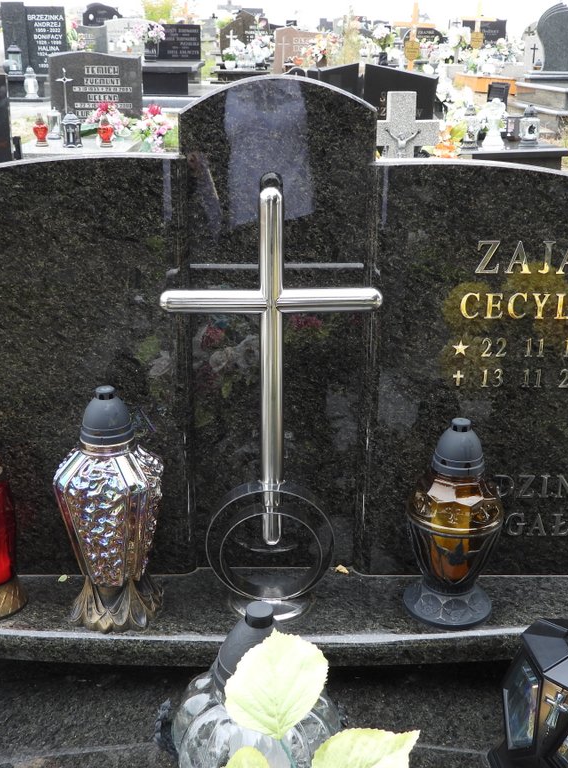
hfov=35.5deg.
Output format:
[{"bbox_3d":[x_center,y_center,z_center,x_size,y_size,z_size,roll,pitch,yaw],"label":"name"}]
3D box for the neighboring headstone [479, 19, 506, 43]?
[{"bbox_3d":[3.179,-5.529,14.000,0.670,0.520,0.100,0,21,0],"label":"neighboring headstone"}]

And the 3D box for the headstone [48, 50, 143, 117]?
[{"bbox_3d":[-1.593,-2.506,7.500,0.780,0.580,0.090,0,21,0],"label":"headstone"}]

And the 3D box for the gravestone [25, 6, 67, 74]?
[{"bbox_3d":[-2.473,-3.599,9.300,0.450,0.680,0.100,0,20,-1],"label":"gravestone"}]

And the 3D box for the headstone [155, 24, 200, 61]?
[{"bbox_3d":[-1.332,-4.233,11.000,0.600,0.430,0.090,0,21,0],"label":"headstone"}]

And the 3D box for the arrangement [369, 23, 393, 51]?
[{"bbox_3d":[1.413,-5.090,13.000,0.350,0.380,0.330,0,19,0],"label":"arrangement"}]

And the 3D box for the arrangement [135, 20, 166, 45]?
[{"bbox_3d":[-1.474,-3.870,9.800,0.340,0.280,0.290,0,20,-1],"label":"arrangement"}]

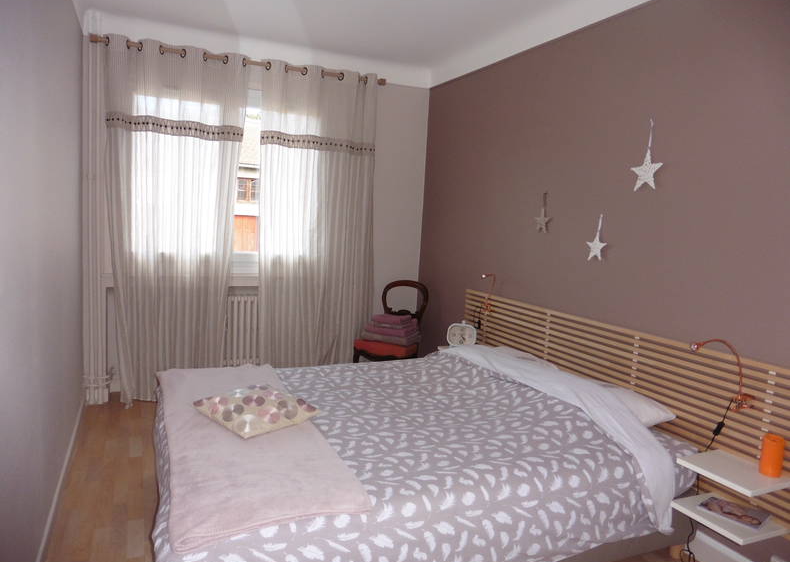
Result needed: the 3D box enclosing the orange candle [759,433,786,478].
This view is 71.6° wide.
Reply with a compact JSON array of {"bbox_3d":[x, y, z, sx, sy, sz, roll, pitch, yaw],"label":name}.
[{"bbox_3d":[1.397,0.645,2.026,0.068,0.138,0.068,0,7,-25],"label":"orange candle"}]

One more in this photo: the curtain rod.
[{"bbox_3d":[-0.996,-1.548,3.888,2.050,0.055,0.070,0,7,-23],"label":"curtain rod"}]

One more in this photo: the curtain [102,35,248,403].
[{"bbox_3d":[-1.504,-0.364,3.791,0.900,2.420,0.160,0,7,-23],"label":"curtain"}]

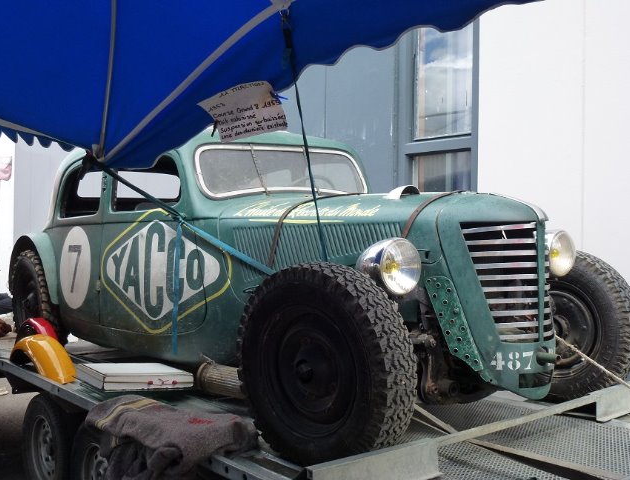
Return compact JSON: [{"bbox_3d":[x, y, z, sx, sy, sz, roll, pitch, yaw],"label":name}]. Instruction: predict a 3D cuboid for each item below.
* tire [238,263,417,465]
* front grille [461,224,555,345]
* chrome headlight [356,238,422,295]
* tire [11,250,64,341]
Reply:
[{"bbox_3d":[0.023,0.432,2.476,0.710,0.710,0.185,0,1,44],"label":"tire"},{"bbox_3d":[0.781,0.153,2.690,0.540,0.440,0.160,0,1,-38],"label":"front grille"},{"bbox_3d":[0.248,0.094,2.580,0.200,0.200,0.210,0,1,-38],"label":"chrome headlight"},{"bbox_3d":[-1.799,0.413,4.714,0.180,0.710,0.710,0,1,-38],"label":"tire"}]

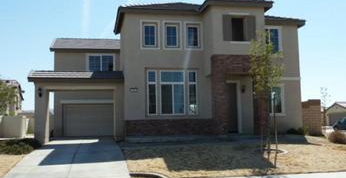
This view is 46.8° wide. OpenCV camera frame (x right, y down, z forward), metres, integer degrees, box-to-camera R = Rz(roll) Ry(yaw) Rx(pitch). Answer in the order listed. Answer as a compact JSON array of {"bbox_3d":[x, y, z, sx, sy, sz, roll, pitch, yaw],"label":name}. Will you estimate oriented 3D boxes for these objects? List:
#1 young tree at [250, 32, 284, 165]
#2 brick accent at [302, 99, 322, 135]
[{"bbox_3d":[3.472,0.147,14.700,1.200,4.450,1.200,0,-6,-10],"label":"young tree"},{"bbox_3d":[7.726,1.607,22.400,1.150,2.000,0.400,0,-6,-10],"label":"brick accent"}]

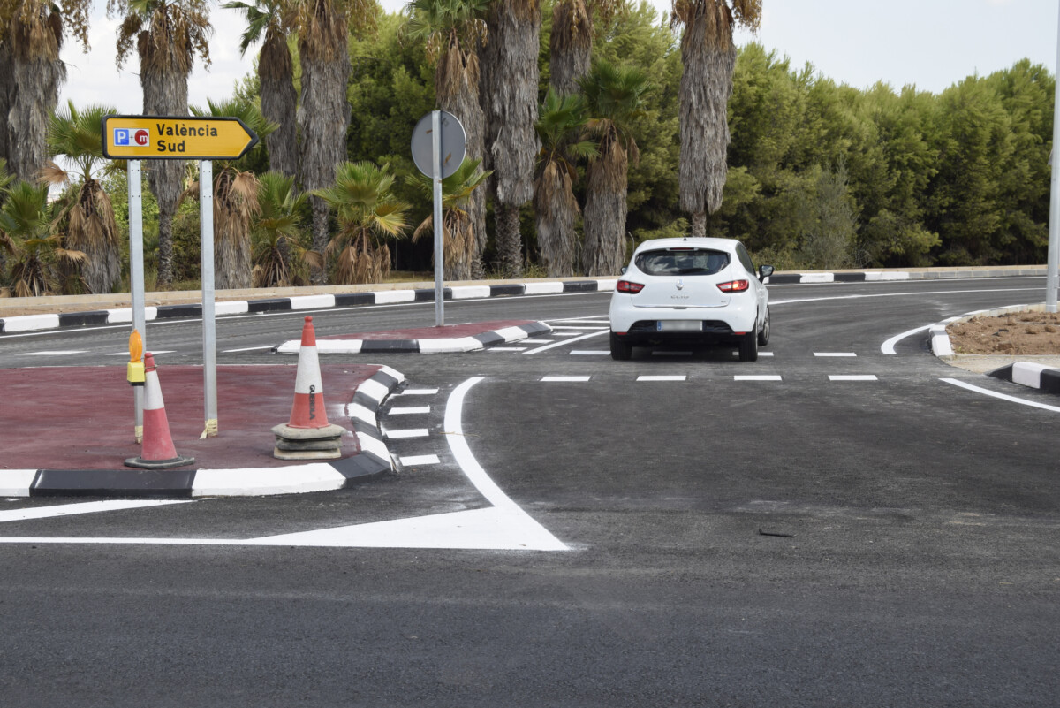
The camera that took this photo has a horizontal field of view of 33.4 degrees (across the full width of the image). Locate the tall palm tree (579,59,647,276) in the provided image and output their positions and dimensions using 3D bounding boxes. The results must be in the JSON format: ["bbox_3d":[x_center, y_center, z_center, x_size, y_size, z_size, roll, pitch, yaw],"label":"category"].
[{"bbox_3d":[2.129,-4.745,45.074,1.721,5.506,1.721,0,4,3],"label":"tall palm tree"}]

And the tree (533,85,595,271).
[{"bbox_3d":[0.884,-4.332,44.803,1.575,4.732,1.575,0,4,1],"label":"tree"}]

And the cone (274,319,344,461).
[{"bbox_3d":[-1.423,0.205,11.288,0.460,0.890,0.460,-1,4,-7],"label":"cone"}]

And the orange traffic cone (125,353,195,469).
[{"bbox_3d":[-2.290,0.339,10.888,0.425,0.700,0.420,-5,4,-12],"label":"orange traffic cone"}]

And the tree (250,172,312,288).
[{"bbox_3d":[-5.348,-2.708,38.203,1.359,2.515,1.359,-1,4,-8],"label":"tree"}]

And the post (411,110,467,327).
[{"bbox_3d":[-1.257,-1.846,24.330,0.910,2.987,0.110,2,5,32],"label":"post"}]

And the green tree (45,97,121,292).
[{"bbox_3d":[-9.052,-3.188,35.860,1.602,3.847,1.602,-1,4,-14],"label":"green tree"}]

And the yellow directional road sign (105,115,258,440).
[{"bbox_3d":[-2.407,-0.517,12.296,1.200,2.218,0.100,-4,5,-39],"label":"yellow directional road sign"}]

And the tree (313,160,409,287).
[{"bbox_3d":[-3.759,-2.970,39.888,2.199,2.777,2.199,-1,4,-5],"label":"tree"}]

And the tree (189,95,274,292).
[{"bbox_3d":[-6.199,-3.338,36.852,1.812,3.977,1.812,-1,4,-9],"label":"tree"}]

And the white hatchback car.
[{"bbox_3d":[2.038,-0.744,21.765,1.800,1.445,4.060,1,4,10],"label":"white hatchback car"}]

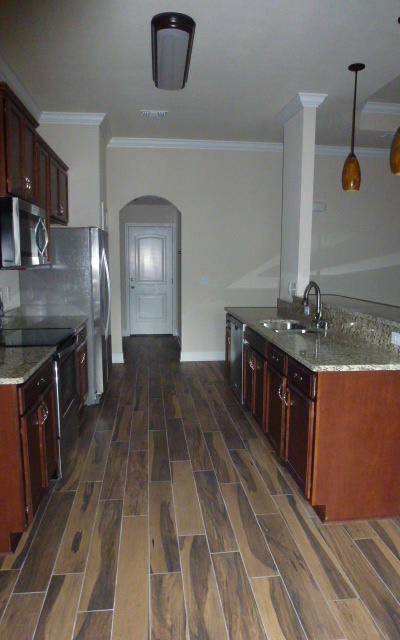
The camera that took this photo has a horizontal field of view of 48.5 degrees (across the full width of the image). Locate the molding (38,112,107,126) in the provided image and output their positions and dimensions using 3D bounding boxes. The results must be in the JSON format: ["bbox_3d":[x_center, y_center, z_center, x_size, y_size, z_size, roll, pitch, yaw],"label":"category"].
[{"bbox_3d":[-1.407,-2.216,4.891,0.756,0.109,0.095,-1,8,-7],"label":"molding"}]

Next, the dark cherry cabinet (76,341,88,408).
[{"bbox_3d":[-1.390,0.498,4.051,0.620,0.860,0.690,-1,8,-7],"label":"dark cherry cabinet"}]

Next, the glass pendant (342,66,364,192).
[{"bbox_3d":[1.275,-1.586,3.683,0.145,1.000,0.145,-1,8,-7],"label":"glass pendant"}]

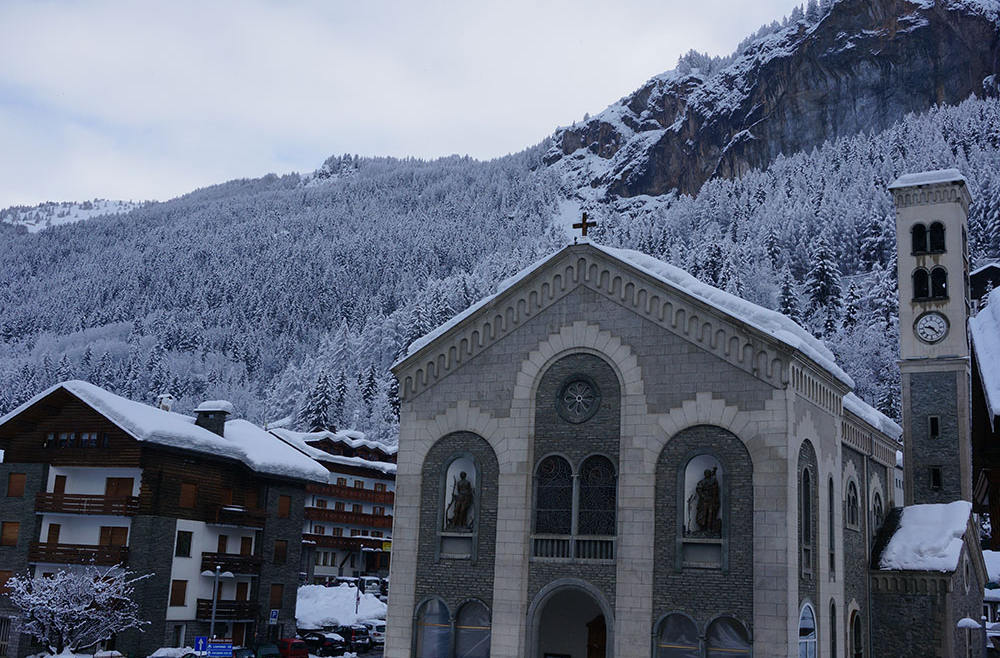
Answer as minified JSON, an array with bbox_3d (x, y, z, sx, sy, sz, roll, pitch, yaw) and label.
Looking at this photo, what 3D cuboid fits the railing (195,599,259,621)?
[{"bbox_3d":[-16.144,16.686,66.030,0.800,1.111,4.725,-3,-14,25],"label":"railing"}]

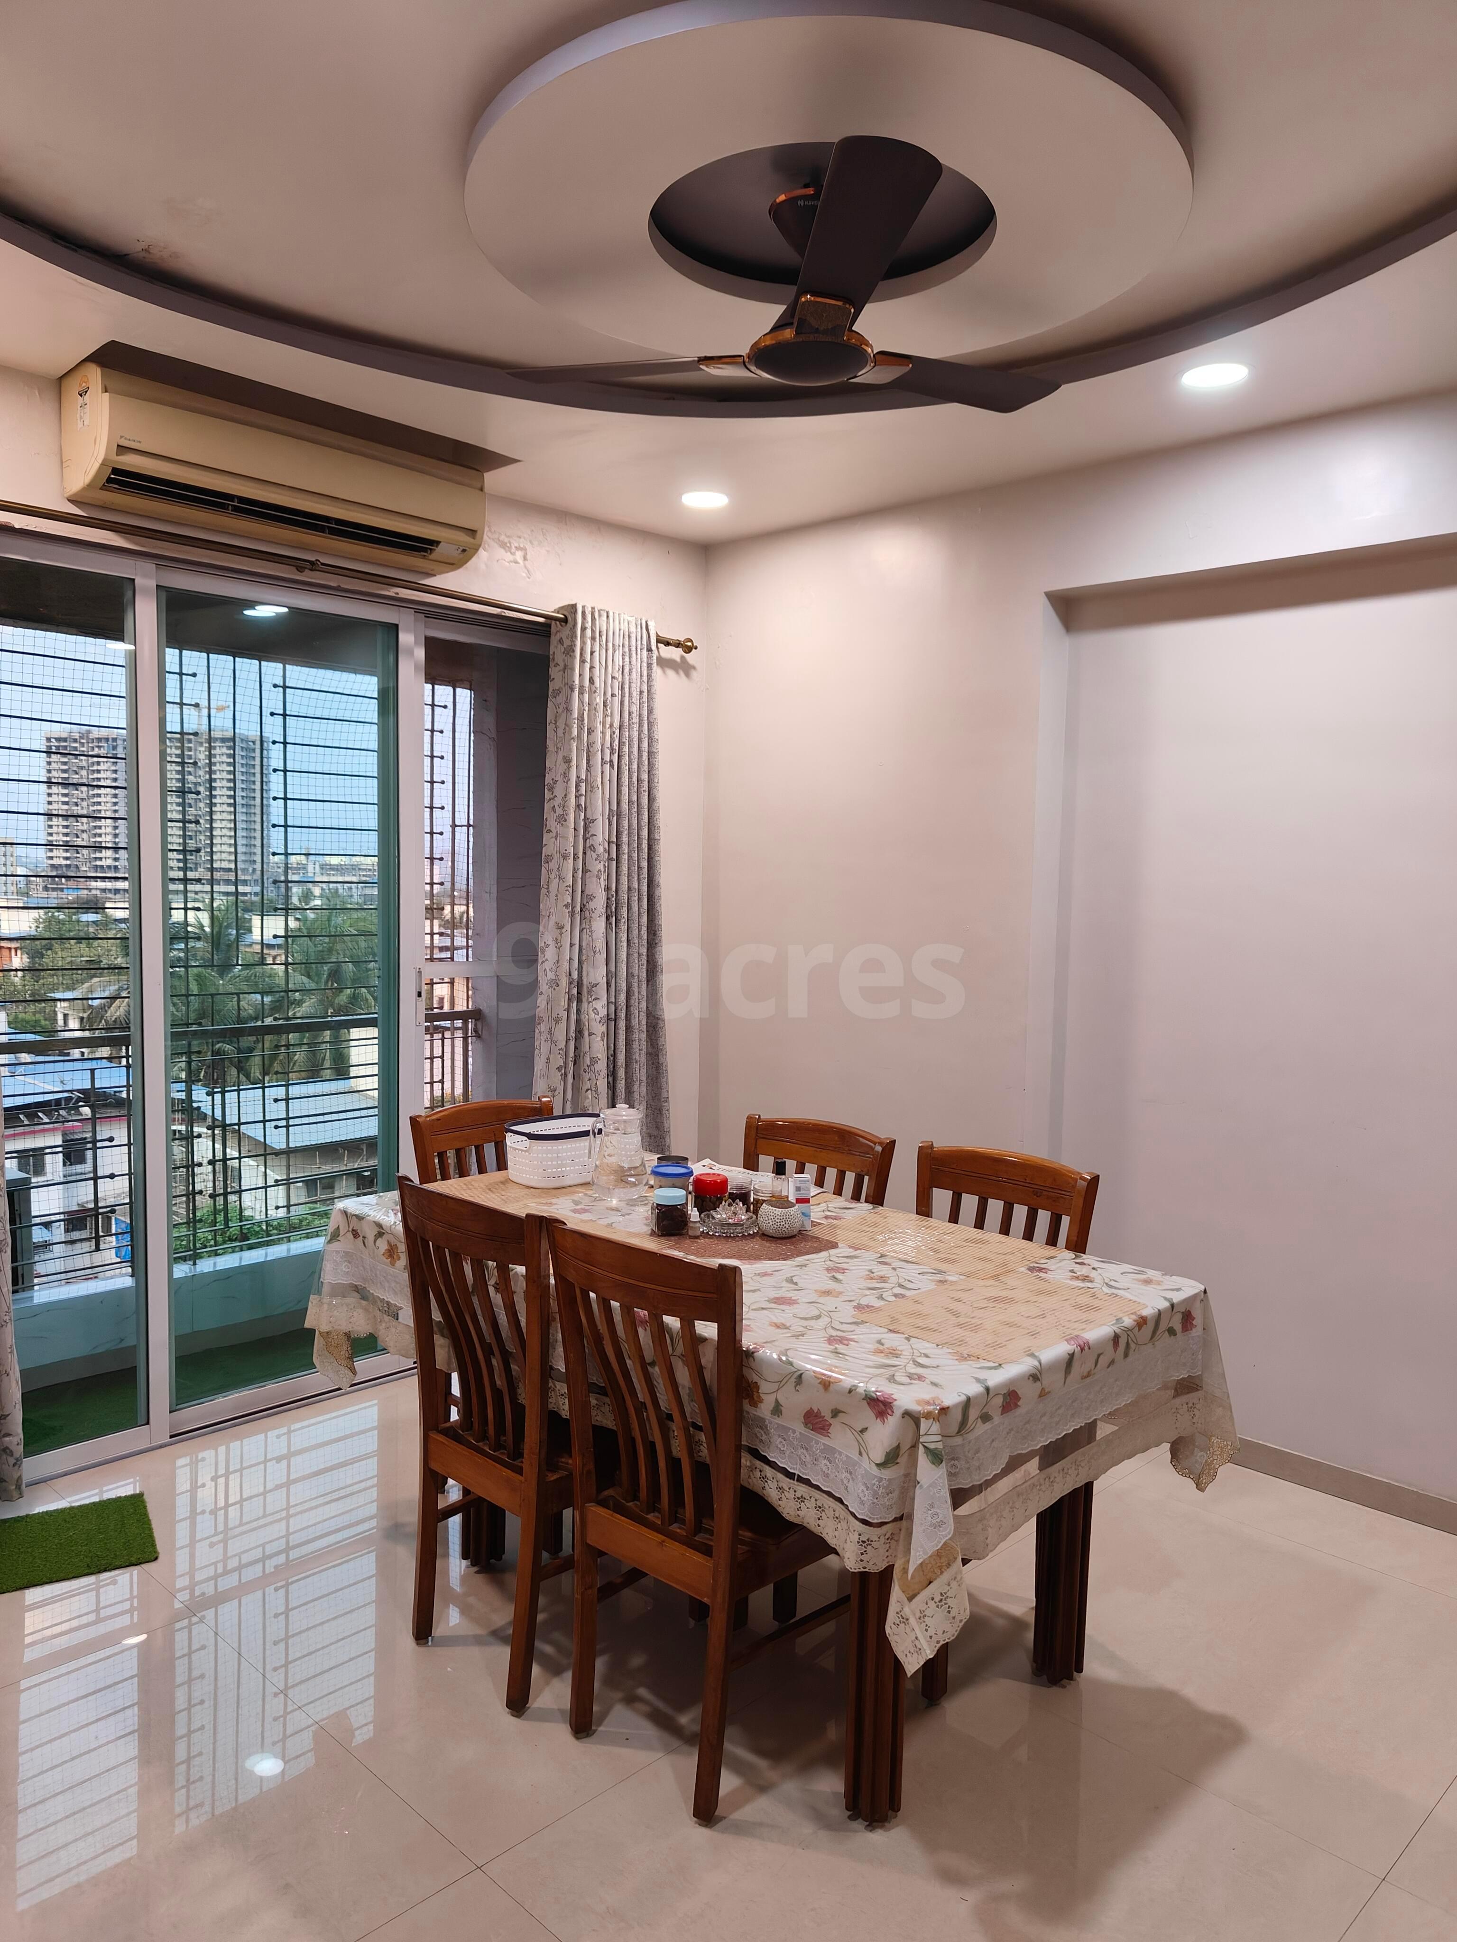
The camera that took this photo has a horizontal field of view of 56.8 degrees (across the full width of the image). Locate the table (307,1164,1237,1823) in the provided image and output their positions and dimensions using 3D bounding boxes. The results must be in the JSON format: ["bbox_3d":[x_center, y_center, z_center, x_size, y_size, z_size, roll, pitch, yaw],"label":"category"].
[{"bbox_3d":[0.010,0.943,2.790,1.650,0.789,0.930,5,6,44],"label":"table"}]

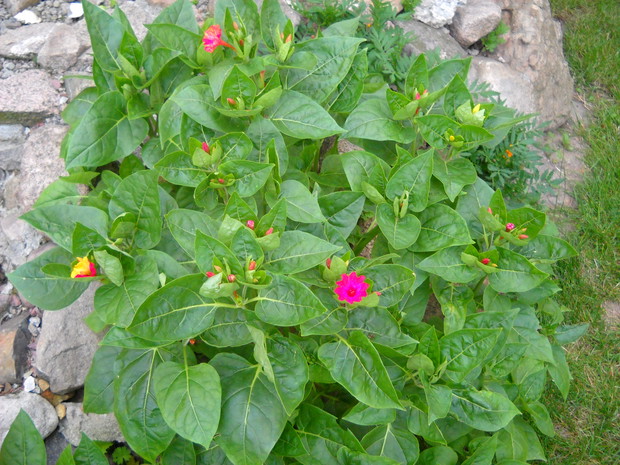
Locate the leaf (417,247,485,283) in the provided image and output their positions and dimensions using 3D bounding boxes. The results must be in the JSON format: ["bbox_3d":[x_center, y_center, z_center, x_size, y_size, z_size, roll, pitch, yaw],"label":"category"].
[{"bbox_3d":[0.181,0.042,0.943,0.090,0.018,0.059,0,52,9],"label":"leaf"}]

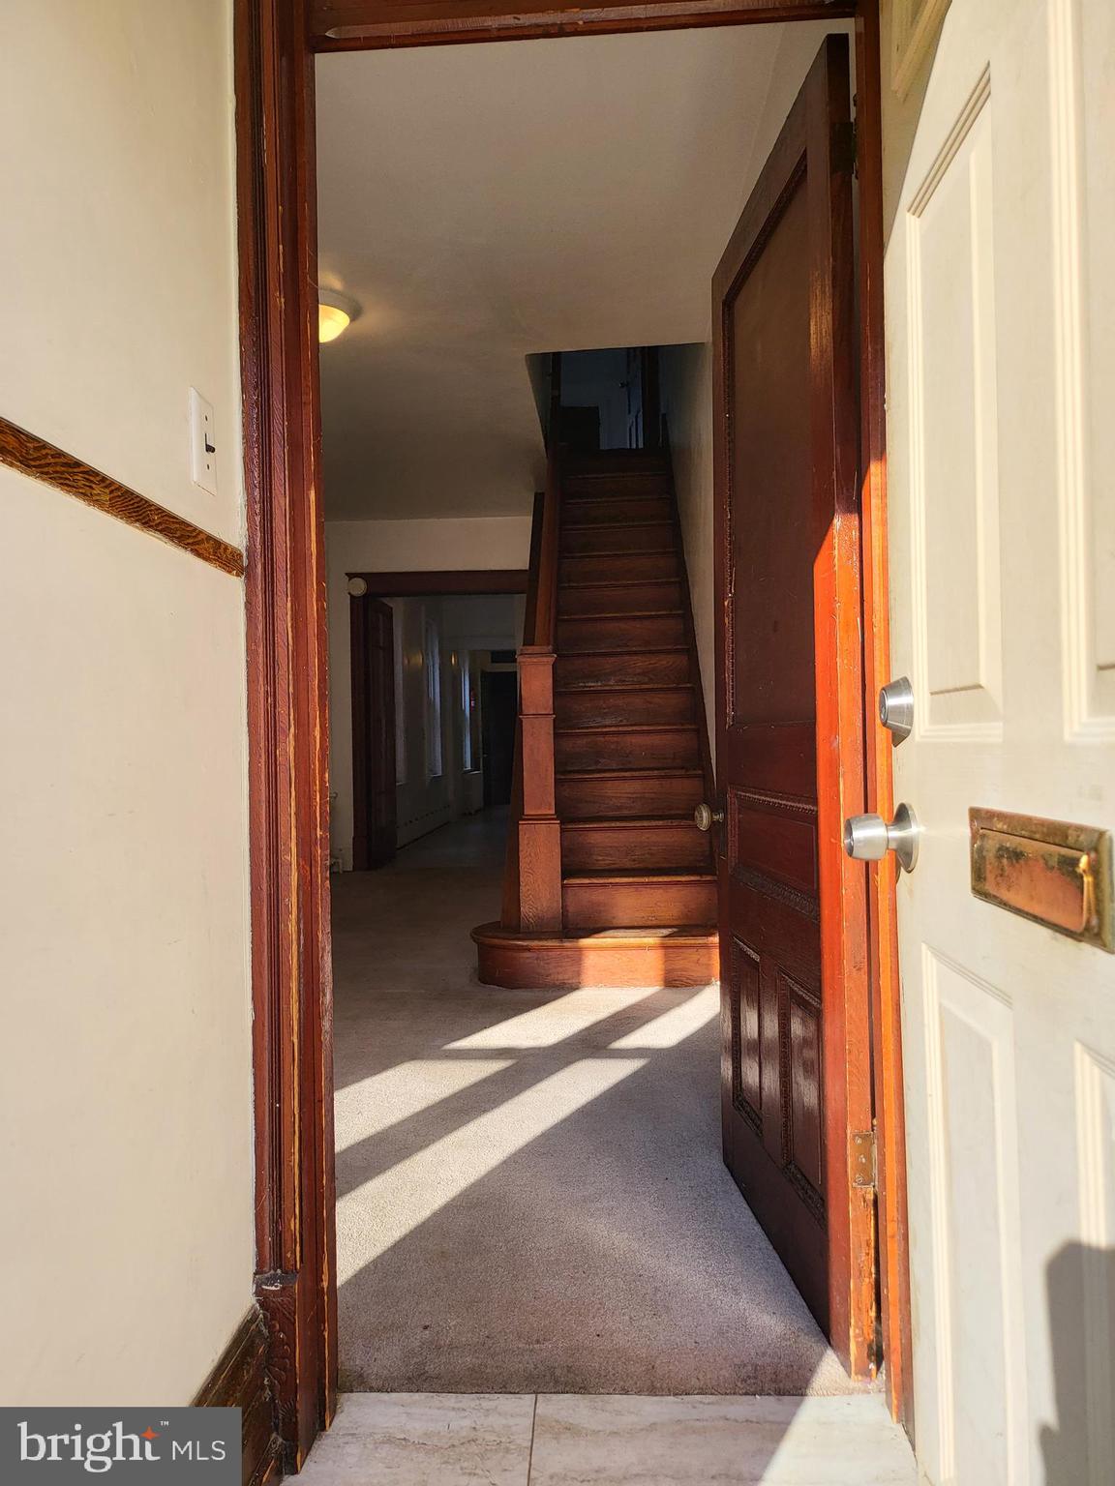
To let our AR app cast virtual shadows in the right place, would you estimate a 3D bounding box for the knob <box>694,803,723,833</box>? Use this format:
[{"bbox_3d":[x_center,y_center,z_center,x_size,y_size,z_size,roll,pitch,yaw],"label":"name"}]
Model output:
[{"bbox_3d":[0.339,0.167,2.308,0.066,0.061,0.061,-1,-1,-4],"label":"knob"}]

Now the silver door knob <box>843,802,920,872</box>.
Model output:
[{"bbox_3d":[0.335,0.099,1.071,0.064,0.072,0.072,-1,-1,3],"label":"silver door knob"}]

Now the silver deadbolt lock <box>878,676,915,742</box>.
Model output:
[{"bbox_3d":[0.350,-0.038,1.071,0.026,0.062,0.062,-1,-1,3],"label":"silver deadbolt lock"}]

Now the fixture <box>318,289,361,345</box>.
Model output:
[{"bbox_3d":[-1.019,-1.792,4.400,0.370,0.140,0.370,-1,-1,3],"label":"fixture"}]

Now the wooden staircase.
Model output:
[{"bbox_3d":[0.227,-0.485,5.611,1.062,3.020,2.860,-1,-1,3],"label":"wooden staircase"}]

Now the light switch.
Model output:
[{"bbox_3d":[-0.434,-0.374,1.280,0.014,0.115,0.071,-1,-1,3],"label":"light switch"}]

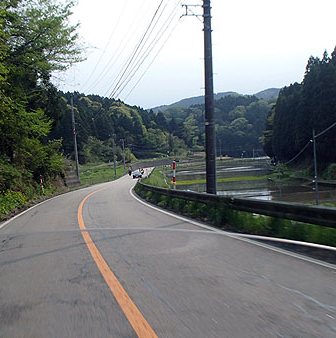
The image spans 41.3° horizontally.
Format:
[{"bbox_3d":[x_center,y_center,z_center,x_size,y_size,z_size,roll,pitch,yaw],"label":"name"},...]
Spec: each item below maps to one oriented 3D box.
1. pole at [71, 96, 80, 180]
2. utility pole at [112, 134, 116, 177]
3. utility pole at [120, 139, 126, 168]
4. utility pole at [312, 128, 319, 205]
[{"bbox_3d":[-10.564,-3.588,51.000,0.320,9.560,0.320,-4,0,0],"label":"pole"},{"bbox_3d":[-10.447,-2.636,88.000,0.320,8.160,0.320,-2,0,0],"label":"utility pole"},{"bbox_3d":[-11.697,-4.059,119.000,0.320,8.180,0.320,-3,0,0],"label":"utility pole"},{"bbox_3d":[12.459,-0.126,37.500,0.180,6.570,0.180,-2,0,0],"label":"utility pole"}]

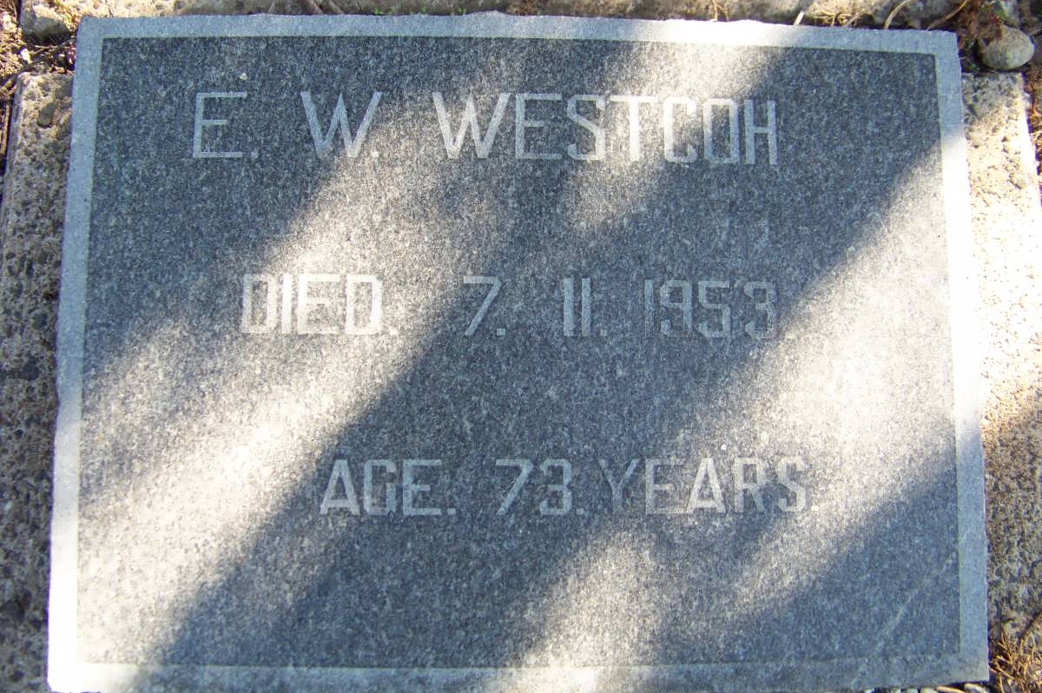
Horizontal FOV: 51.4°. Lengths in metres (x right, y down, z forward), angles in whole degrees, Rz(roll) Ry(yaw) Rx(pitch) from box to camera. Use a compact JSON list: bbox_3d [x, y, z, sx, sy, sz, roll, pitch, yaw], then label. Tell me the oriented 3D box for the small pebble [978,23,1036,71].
[{"bbox_3d":[0.361,-0.222,0.804,0.039,0.026,0.034,-8,84,-4],"label":"small pebble"}]

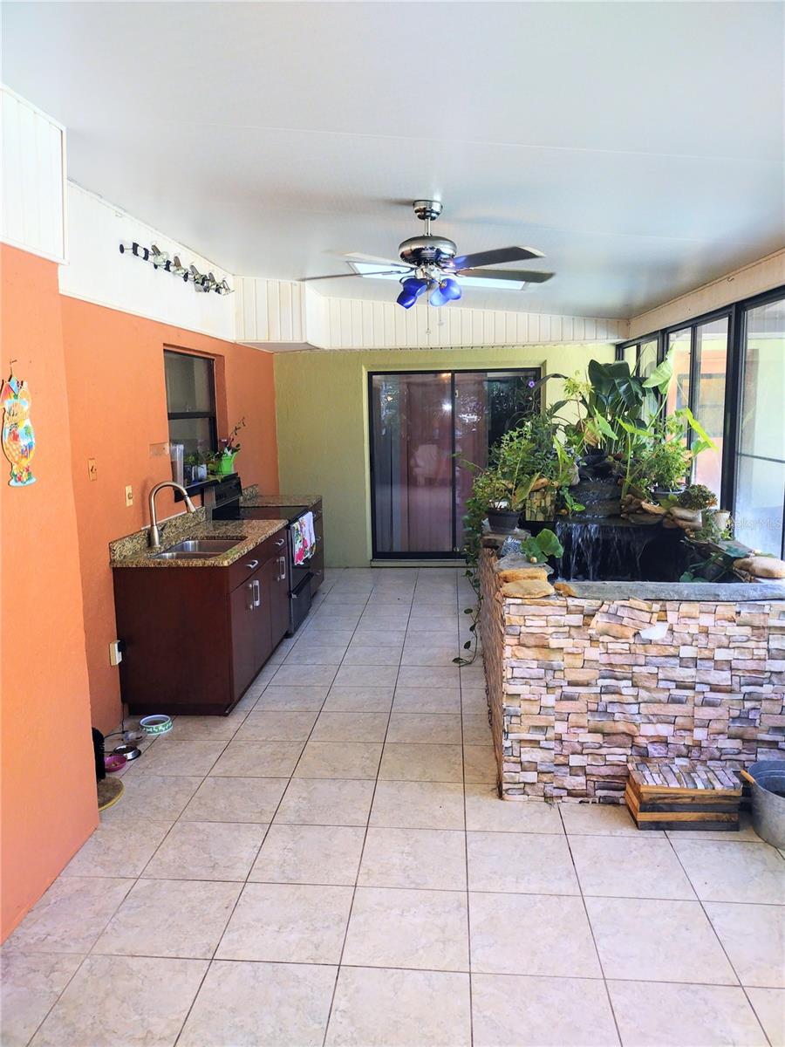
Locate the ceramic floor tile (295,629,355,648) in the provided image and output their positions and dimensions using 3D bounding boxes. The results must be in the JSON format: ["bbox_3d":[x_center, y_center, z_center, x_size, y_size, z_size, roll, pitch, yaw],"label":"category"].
[{"bbox_3d":[-0.511,0.872,6.187,0.405,0.010,0.417,0,8,4],"label":"ceramic floor tile"}]

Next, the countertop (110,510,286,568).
[{"bbox_3d":[-1.181,0.059,5.352,0.659,0.138,1.701,0,8,4],"label":"countertop"}]

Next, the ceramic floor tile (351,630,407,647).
[{"bbox_3d":[-0.100,0.871,6.170,0.408,0.010,0.420,0,9,4],"label":"ceramic floor tile"}]

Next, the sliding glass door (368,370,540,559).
[{"bbox_3d":[0.643,-0.599,8.626,1.780,2.000,0.100,0,8,4],"label":"sliding glass door"}]

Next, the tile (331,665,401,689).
[{"bbox_3d":[-0.163,0.996,5.313,0.403,0.010,0.423,0,8,4],"label":"tile"}]

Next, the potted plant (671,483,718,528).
[{"bbox_3d":[1.817,-0.102,4.907,0.240,0.260,0.240,0,9,5],"label":"potted plant"}]

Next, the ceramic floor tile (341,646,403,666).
[{"bbox_3d":[-0.132,0.934,5.752,0.408,0.010,0.420,0,9,4],"label":"ceramic floor tile"}]

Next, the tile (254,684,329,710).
[{"bbox_3d":[-0.607,1.060,4.946,0.408,0.010,0.420,0,9,4],"label":"tile"}]

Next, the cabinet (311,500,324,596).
[{"bbox_3d":[-0.969,0.214,7.367,0.580,0.820,0.681,0,9,4],"label":"cabinet"}]

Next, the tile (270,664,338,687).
[{"bbox_3d":[-0.573,0.996,5.348,0.405,0.010,0.417,0,8,4],"label":"tile"}]

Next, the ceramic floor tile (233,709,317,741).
[{"bbox_3d":[-0.650,1.149,4.619,0.420,0.010,0.420,0,9,5],"label":"ceramic floor tile"}]

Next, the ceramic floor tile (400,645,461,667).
[{"bbox_3d":[0.274,0.936,5.704,0.403,0.010,0.423,0,8,4],"label":"ceramic floor tile"}]

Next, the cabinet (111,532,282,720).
[{"bbox_3d":[-1.170,0.552,5.357,0.655,0.875,1.530,0,8,4],"label":"cabinet"}]

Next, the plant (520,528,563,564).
[{"bbox_3d":[0.737,0.110,4.023,0.210,0.180,0.200,0,8,4],"label":"plant"}]

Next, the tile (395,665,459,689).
[{"bbox_3d":[0.243,0.999,5.288,0.405,0.010,0.417,0,8,4],"label":"tile"}]

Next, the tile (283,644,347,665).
[{"bbox_3d":[-0.543,0.932,5.782,0.408,0.010,0.420,0,9,4],"label":"tile"}]

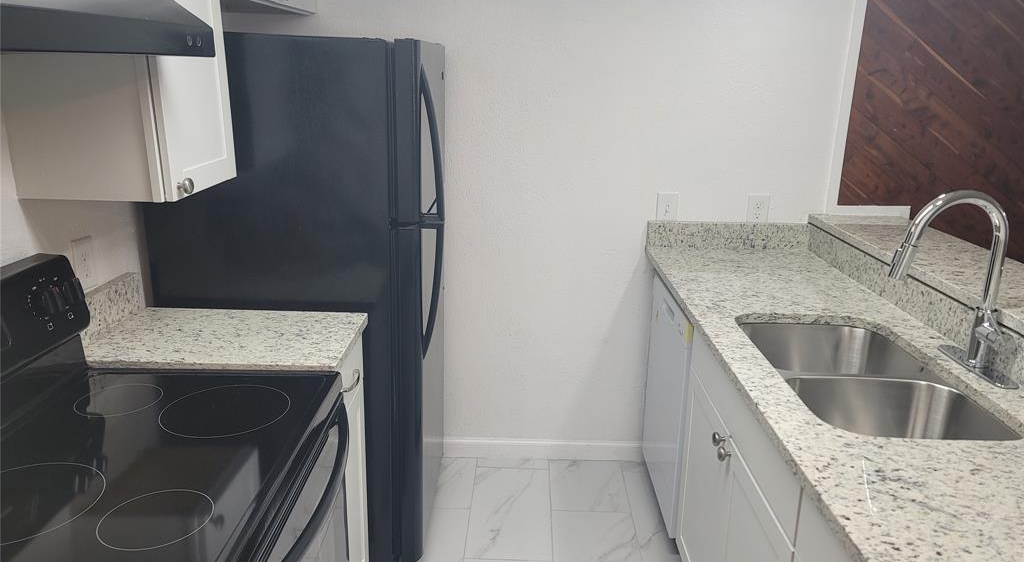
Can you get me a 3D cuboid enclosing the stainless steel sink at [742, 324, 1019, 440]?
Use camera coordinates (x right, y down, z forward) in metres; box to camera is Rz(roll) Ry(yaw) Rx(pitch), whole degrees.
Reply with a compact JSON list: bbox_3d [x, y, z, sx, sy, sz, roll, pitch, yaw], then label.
[{"bbox_3d":[0.835,0.327,1.823,0.445,0.210,0.790,2,16,1],"label":"stainless steel sink"}]

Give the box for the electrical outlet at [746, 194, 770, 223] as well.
[{"bbox_3d":[0.957,-0.275,2.879,0.083,0.120,0.009,2,16,1],"label":"electrical outlet"}]

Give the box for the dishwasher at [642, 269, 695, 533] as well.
[{"bbox_3d":[0.848,0.453,2.677,0.610,0.890,0.600,2,16,1],"label":"dishwasher"}]

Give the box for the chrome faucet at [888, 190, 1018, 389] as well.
[{"bbox_3d":[1.026,0.000,1.741,0.275,0.425,0.256,2,16,1],"label":"chrome faucet"}]

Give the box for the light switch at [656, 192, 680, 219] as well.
[{"bbox_3d":[0.605,-0.283,2.883,0.083,0.120,0.009,2,16,1],"label":"light switch"}]

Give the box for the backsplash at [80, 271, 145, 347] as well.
[{"bbox_3d":[-1.051,0.077,1.884,0.028,0.104,0.385,2,16,1],"label":"backsplash"}]

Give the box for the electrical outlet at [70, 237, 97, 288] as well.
[{"bbox_3d":[-1.060,-0.042,1.841,0.008,0.126,0.080,2,16,1],"label":"electrical outlet"}]

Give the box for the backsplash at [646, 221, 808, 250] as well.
[{"bbox_3d":[0.848,-0.174,2.899,0.632,0.104,0.028,2,16,1],"label":"backsplash"}]

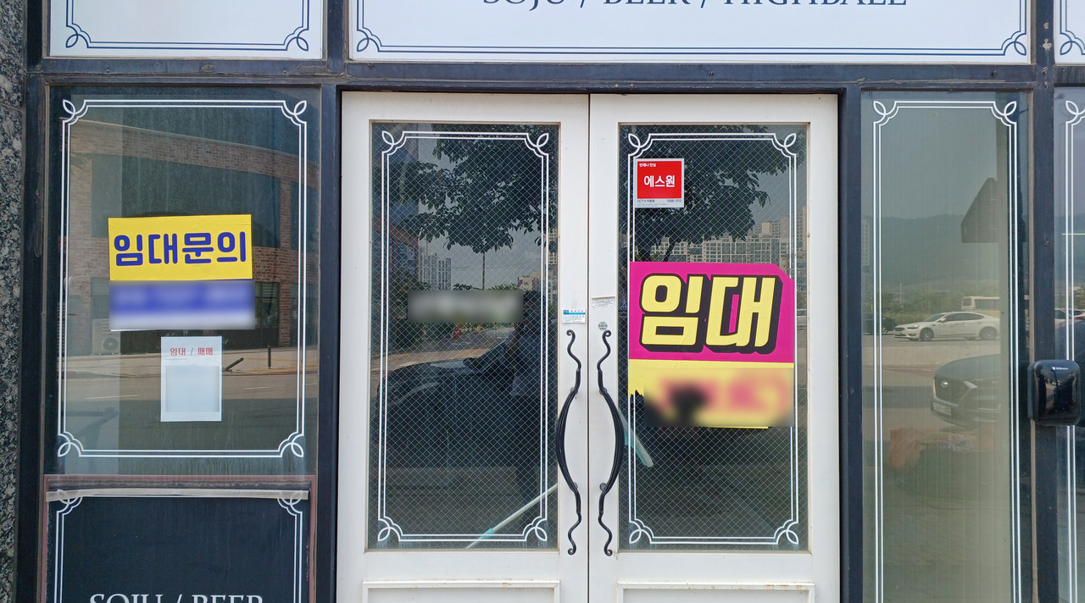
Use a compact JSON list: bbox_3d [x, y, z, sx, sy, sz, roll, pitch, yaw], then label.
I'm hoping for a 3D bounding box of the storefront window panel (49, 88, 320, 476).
[{"bbox_3d":[-1.261,-0.068,2.537,0.951,1.365,0.030,0,-1,0],"label":"storefront window panel"}]

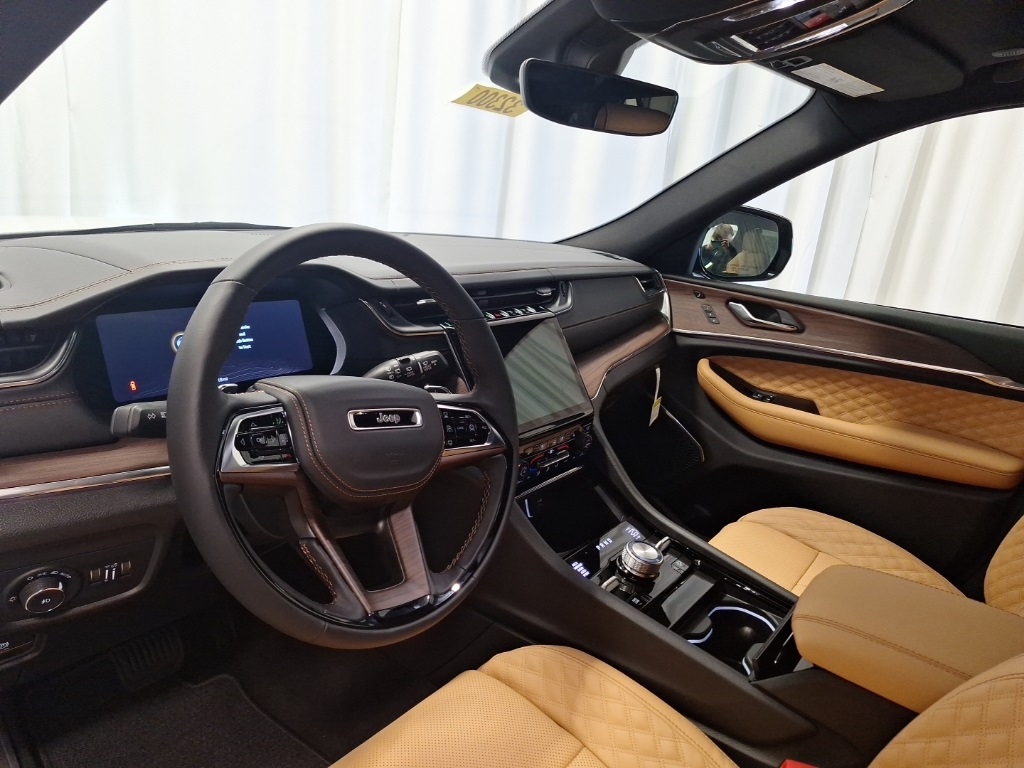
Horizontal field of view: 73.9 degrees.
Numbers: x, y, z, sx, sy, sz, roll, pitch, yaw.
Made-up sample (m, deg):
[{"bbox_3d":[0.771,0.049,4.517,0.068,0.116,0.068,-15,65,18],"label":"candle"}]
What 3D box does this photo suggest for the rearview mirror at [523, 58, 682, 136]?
[{"bbox_3d":[0.110,-0.365,0.875,0.245,0.067,0.037,-5,23,-31],"label":"rearview mirror"}]

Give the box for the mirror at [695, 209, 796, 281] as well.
[{"bbox_3d":[0.568,-0.347,1.680,0.225,0.166,0.115,9,16,9],"label":"mirror"}]

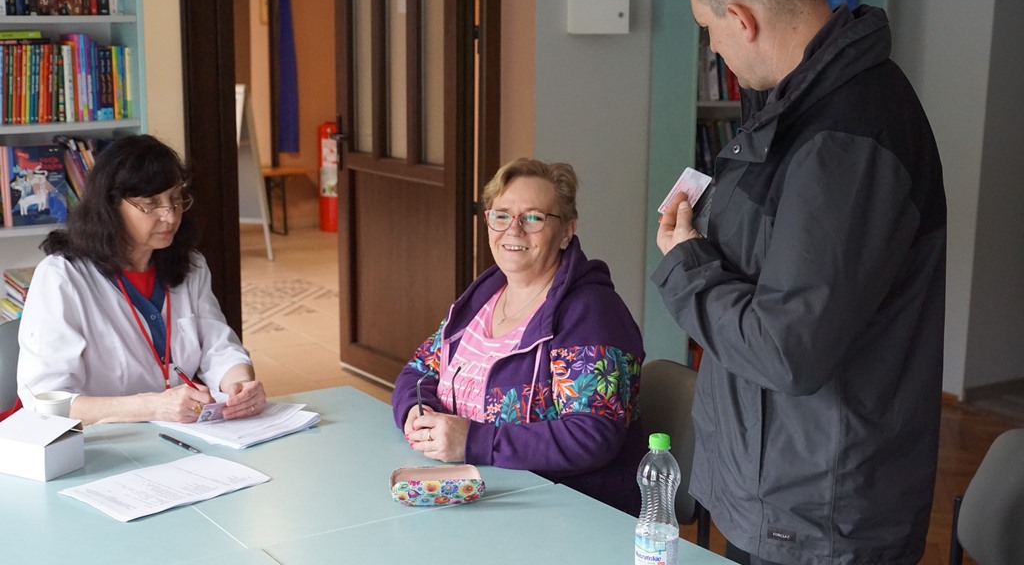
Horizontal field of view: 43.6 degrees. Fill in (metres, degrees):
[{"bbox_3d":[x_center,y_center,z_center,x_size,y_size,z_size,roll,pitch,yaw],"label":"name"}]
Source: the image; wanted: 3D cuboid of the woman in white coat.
[{"bbox_3d":[-0.832,0.339,2.859,0.570,1.310,0.720,-6,12,-33],"label":"woman in white coat"}]

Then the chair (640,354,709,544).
[{"bbox_3d":[0.156,0.597,2.848,0.560,0.820,0.540,-5,12,-29],"label":"chair"}]

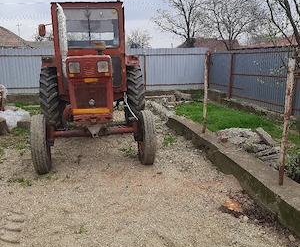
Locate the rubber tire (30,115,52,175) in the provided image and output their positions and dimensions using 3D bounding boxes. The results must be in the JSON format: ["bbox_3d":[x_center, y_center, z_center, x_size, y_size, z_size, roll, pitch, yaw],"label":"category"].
[{"bbox_3d":[-1.563,0.303,4.533,0.180,0.850,0.850,-3,9,-10],"label":"rubber tire"}]

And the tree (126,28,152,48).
[{"bbox_3d":[-0.989,-6.330,30.374,2.670,5.610,2.540,-1,9,0],"label":"tree"}]

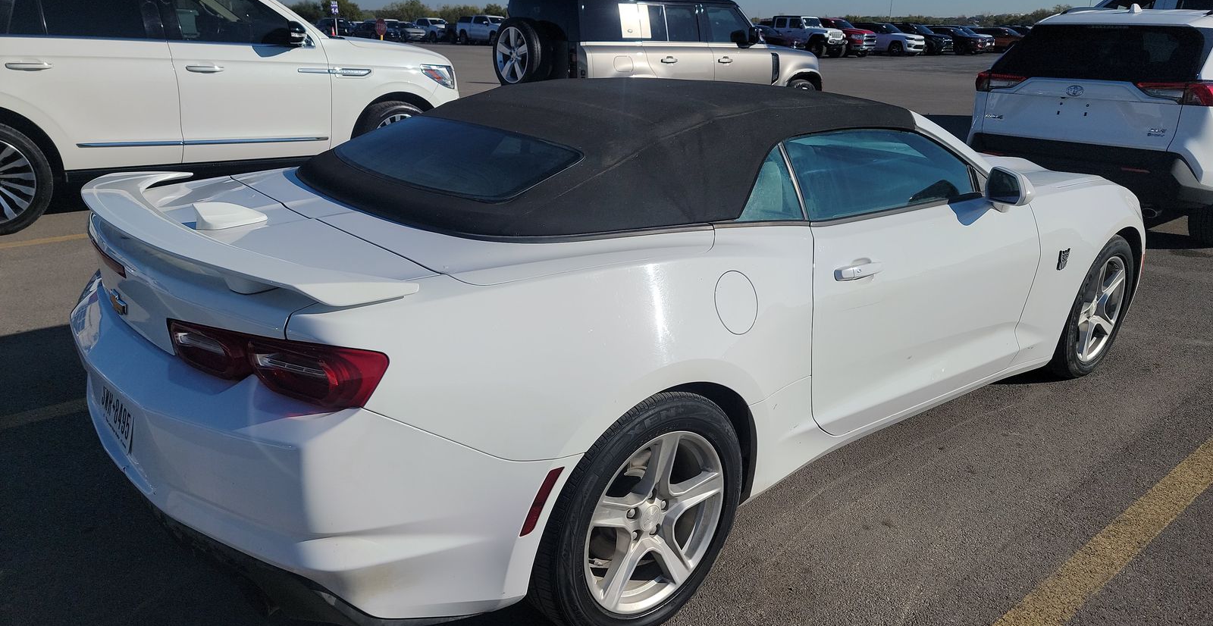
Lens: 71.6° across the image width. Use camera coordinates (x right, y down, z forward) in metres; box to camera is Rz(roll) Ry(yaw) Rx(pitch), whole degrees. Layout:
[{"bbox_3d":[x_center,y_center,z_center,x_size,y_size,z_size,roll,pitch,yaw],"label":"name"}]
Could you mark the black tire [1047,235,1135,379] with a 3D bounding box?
[{"bbox_3d":[2.233,-0.048,3.971,0.690,0.690,0.240,-15,24,-37],"label":"black tire"}]

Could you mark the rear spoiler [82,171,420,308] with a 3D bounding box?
[{"bbox_3d":[-1.021,-0.215,2.146,0.420,0.130,1.620,-15,24,-37],"label":"rear spoiler"}]

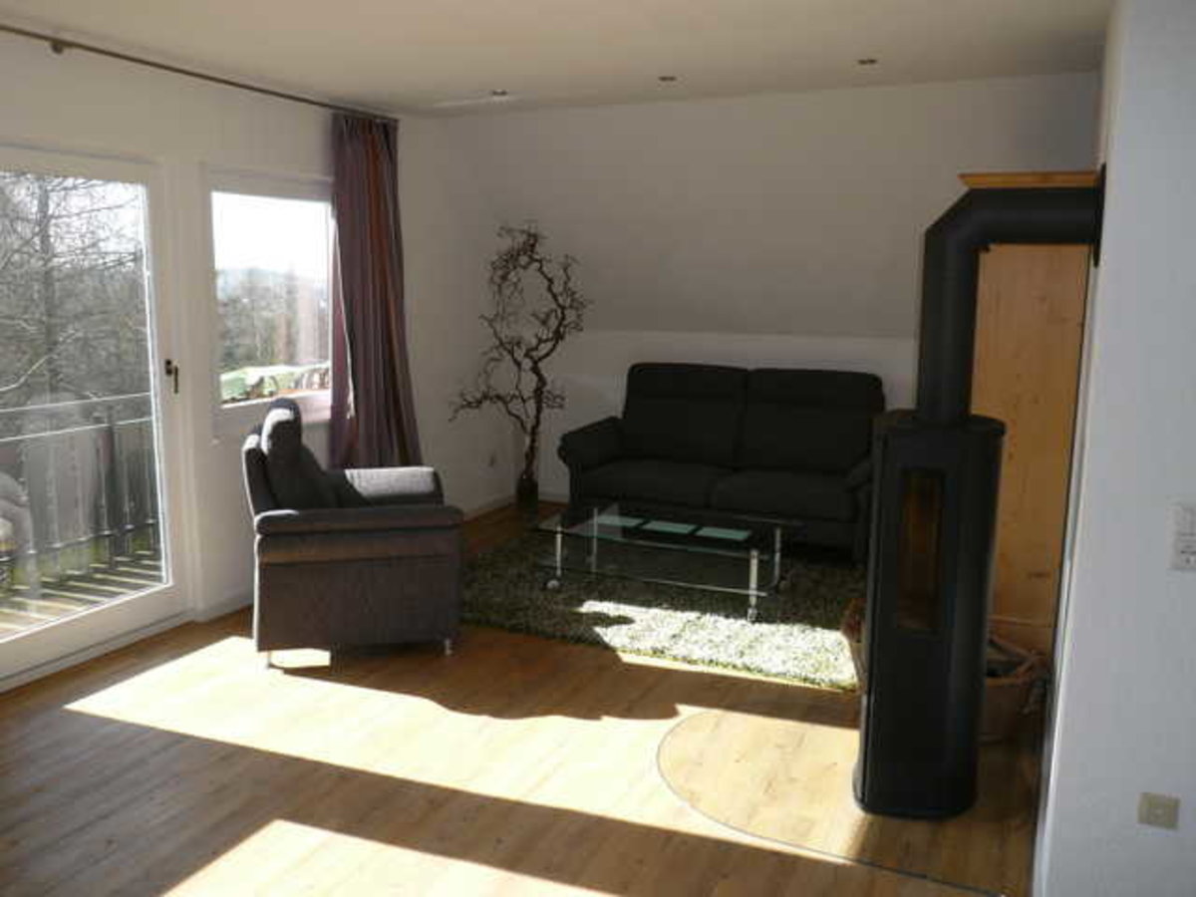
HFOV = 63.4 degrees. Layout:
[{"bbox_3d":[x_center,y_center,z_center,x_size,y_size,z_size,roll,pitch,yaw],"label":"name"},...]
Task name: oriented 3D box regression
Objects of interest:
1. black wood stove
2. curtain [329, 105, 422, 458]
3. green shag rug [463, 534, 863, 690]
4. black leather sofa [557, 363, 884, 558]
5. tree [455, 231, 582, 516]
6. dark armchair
[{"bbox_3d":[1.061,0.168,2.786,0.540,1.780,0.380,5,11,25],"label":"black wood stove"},{"bbox_3d":[-1.206,-0.559,5.177,0.150,2.360,0.780,5,11,25],"label":"curtain"},{"bbox_3d":[0.433,0.696,4.836,2.380,0.040,1.720,5,11,25],"label":"green shag rug"},{"bbox_3d":[0.759,0.054,5.689,1.930,1.020,0.860,5,11,25],"label":"black leather sofa"},{"bbox_3d":[-0.442,-0.450,6.106,0.760,1.860,0.620,5,11,25],"label":"tree"},{"bbox_3d":[-1.064,0.291,4.217,0.900,1.030,0.870,-2,10,-11],"label":"dark armchair"}]

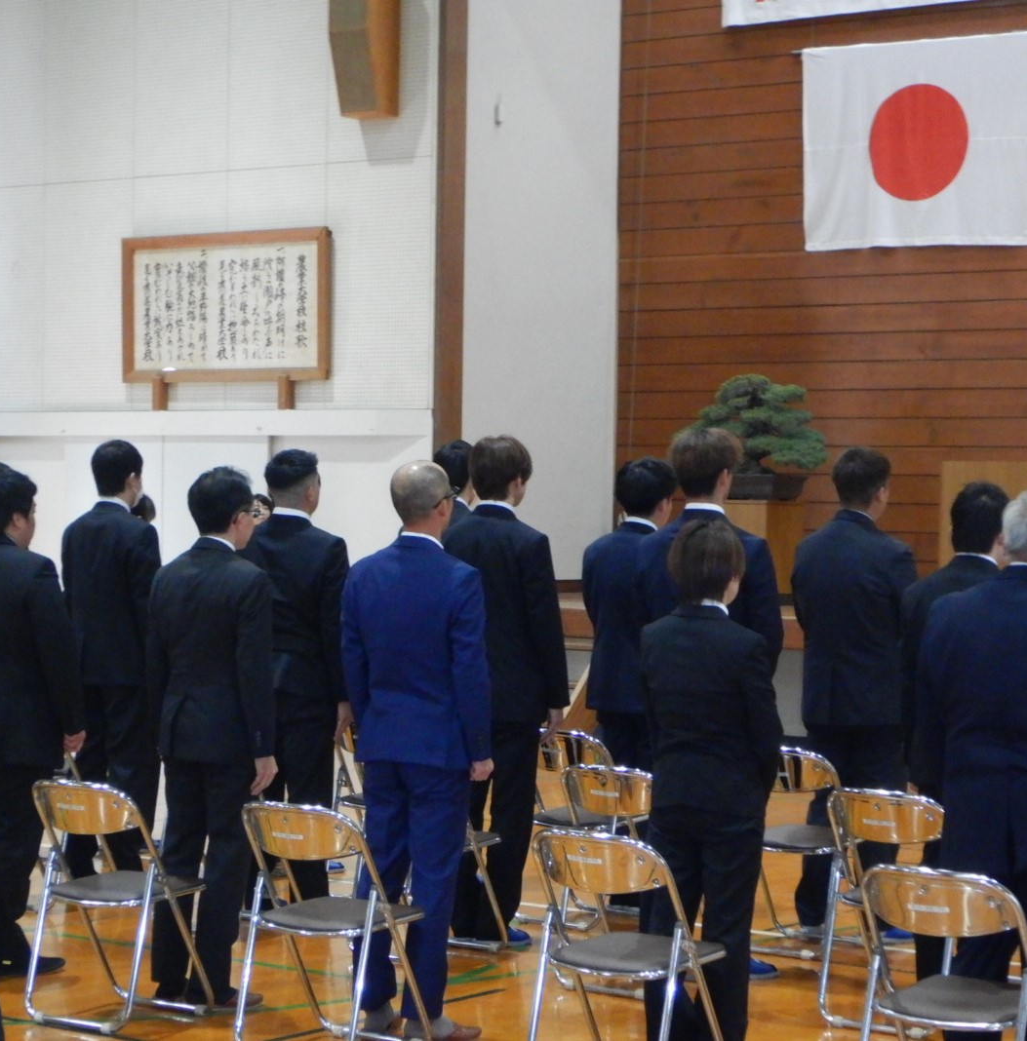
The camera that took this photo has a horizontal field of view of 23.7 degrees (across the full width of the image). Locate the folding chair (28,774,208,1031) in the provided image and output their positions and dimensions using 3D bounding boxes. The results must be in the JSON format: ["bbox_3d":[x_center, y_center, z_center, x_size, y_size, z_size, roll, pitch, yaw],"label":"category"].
[{"bbox_3d":[-1.197,1.156,7.501,0.440,0.745,0.440,1,1,33],"label":"folding chair"}]

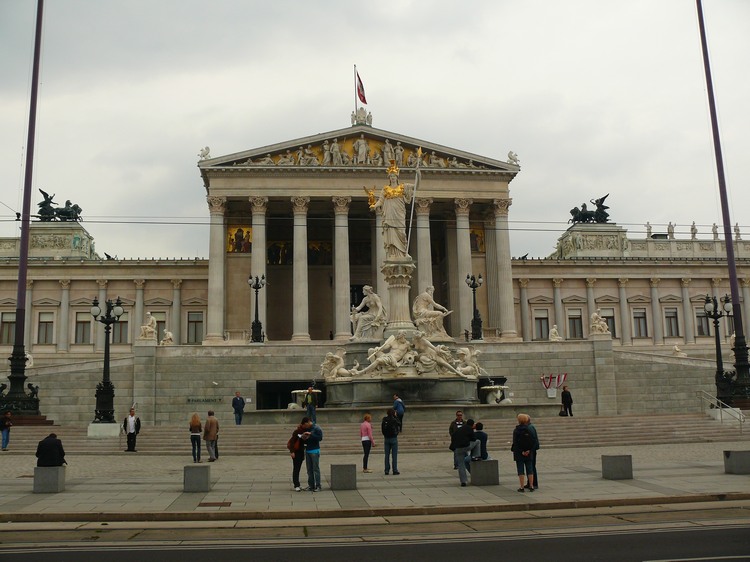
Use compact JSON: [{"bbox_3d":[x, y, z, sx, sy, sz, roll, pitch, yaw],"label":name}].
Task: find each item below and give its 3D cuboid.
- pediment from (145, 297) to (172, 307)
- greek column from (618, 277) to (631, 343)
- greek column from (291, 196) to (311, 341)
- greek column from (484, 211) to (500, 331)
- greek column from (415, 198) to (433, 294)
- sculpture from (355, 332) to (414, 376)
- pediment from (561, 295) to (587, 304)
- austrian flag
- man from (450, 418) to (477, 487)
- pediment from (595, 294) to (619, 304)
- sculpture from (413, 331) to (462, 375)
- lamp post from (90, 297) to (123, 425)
[{"bbox_3d":[-20.582,1.972,72.204,2.620,0.820,0.500,0,-10,-5],"label":"pediment"},{"bbox_3d":[23.815,2.959,71.928,0.950,6.500,0.950,0,-10,-6],"label":"greek column"},{"bbox_3d":[-5.821,-0.952,59.637,1.550,11.512,1.550,0,-10,-6],"label":"greek column"},{"bbox_3d":[11.508,-0.307,73.632,1.400,12.383,1.400,0,-10,-6],"label":"greek column"},{"bbox_3d":[4.536,-1.206,68.276,1.600,13.142,1.600,0,-10,-5],"label":"greek column"},{"bbox_3d":[0.482,3.720,38.496,2.999,2.305,1.800,-3,-10,10],"label":"sculpture"},{"bbox_3d":[19.971,1.827,75.699,2.620,0.820,0.500,0,-10,-5],"label":"pediment"},{"bbox_3d":[-1.169,-17.350,68.152,0.903,3.148,0.450,0,-10,-6],"label":"austrian flag"},{"bbox_3d":[2.126,4.114,18.211,0.580,1.600,0.520,7,-13,-40],"label":"man"},{"bbox_3d":[21.984,1.728,71.760,2.406,0.908,0.450,0,-10,-6],"label":"pediment"},{"bbox_3d":[3.315,3.864,40.337,2.600,2.471,1.400,0,-10,-6],"label":"sculpture"},{"bbox_3d":[-10.799,3.196,30.576,1.272,5.090,1.209,0,-10,-6],"label":"lamp post"}]

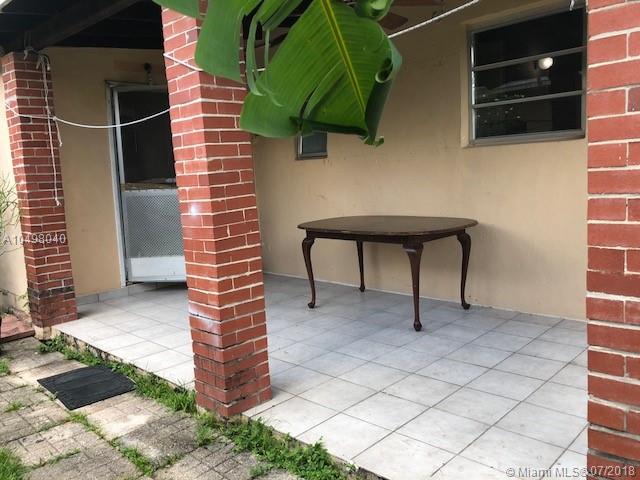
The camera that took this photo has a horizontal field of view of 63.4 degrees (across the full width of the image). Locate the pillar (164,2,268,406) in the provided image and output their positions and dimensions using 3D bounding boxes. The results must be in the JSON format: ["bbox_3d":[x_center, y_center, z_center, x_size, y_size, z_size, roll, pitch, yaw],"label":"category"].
[{"bbox_3d":[-0.539,-0.207,2.769,0.303,2.230,0.303,4,10,44],"label":"pillar"}]

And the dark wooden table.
[{"bbox_3d":[0.564,0.238,4.591,1.600,0.765,1.060,4,10,44],"label":"dark wooden table"}]

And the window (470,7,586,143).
[{"bbox_3d":[1.611,-1.260,4.070,0.940,0.970,0.090,4,10,44],"label":"window"}]

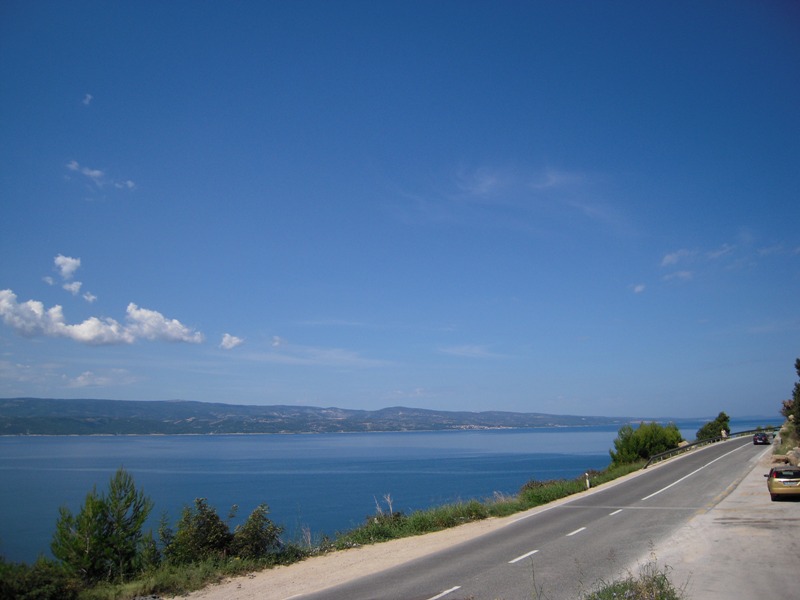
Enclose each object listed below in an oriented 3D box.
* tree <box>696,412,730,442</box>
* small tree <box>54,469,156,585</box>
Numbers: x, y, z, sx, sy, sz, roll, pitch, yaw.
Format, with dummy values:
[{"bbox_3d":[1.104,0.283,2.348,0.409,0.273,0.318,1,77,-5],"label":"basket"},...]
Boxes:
[{"bbox_3d":[51.324,20.794,106.000,5.030,4.660,4.630,-6,-12,25],"label":"tree"},{"bbox_3d":[-7.434,5.612,16.200,2.320,2.700,2.090,4,-12,-24],"label":"small tree"}]

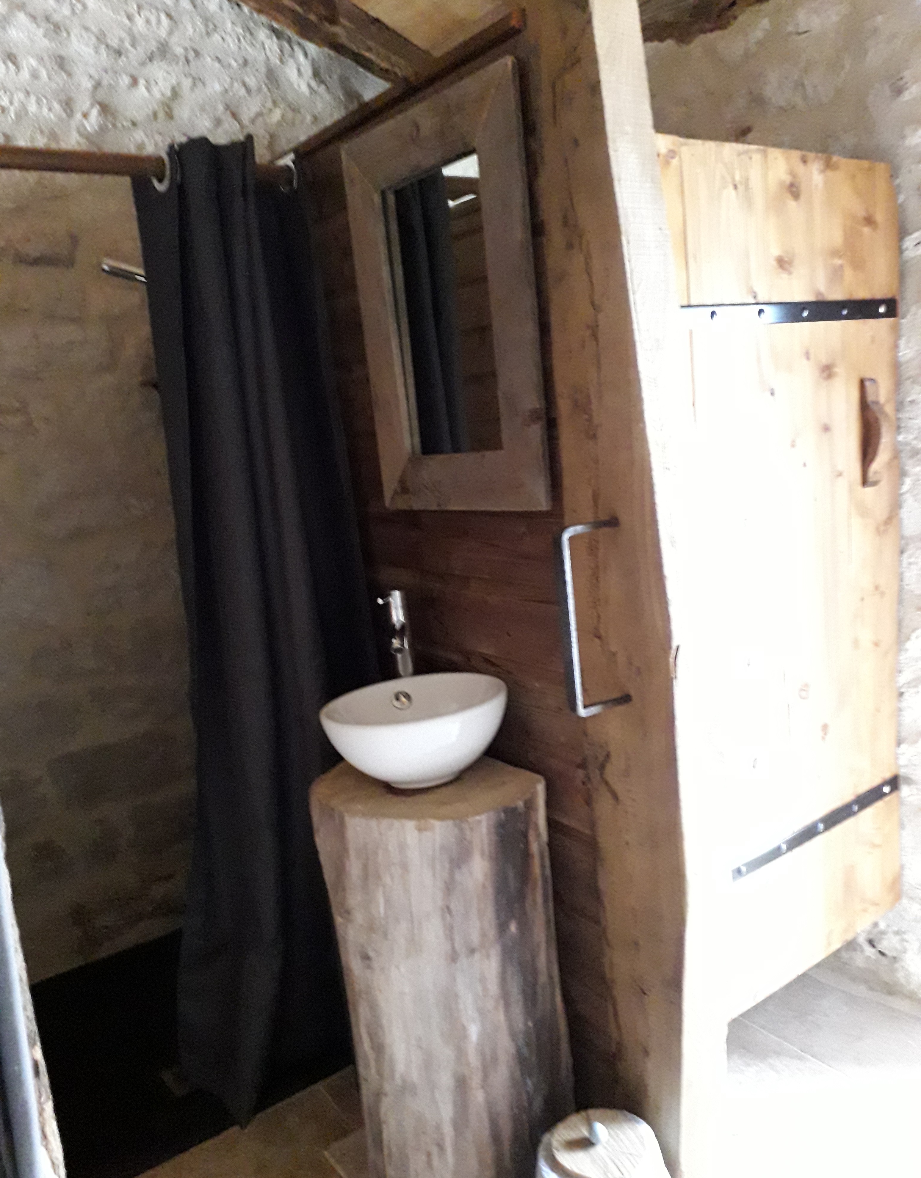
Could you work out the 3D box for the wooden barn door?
[{"bbox_3d":[0.638,0.001,1.907,0.800,1.647,0.050,-12,12,-34],"label":"wooden barn door"}]

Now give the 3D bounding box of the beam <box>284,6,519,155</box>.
[{"bbox_3d":[-0.128,-0.841,1.665,0.045,0.040,0.750,-12,12,-34],"label":"beam"}]

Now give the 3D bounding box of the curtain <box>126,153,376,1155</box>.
[{"bbox_3d":[-0.441,0.149,2.010,0.500,2.030,0.160,-12,12,-34],"label":"curtain"}]

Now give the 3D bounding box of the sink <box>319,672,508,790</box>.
[{"bbox_3d":[-0.076,0.265,1.706,0.325,0.150,0.325,-5,10,1],"label":"sink"}]

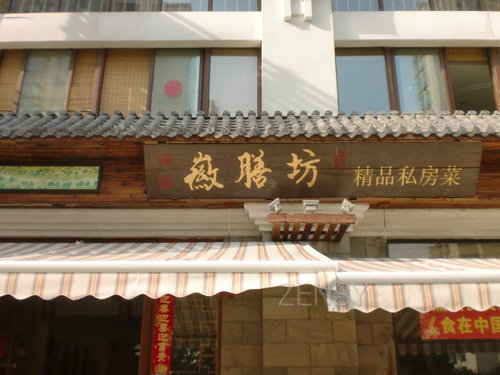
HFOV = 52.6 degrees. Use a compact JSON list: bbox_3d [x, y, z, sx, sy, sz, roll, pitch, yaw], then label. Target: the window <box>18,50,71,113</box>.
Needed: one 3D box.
[{"bbox_3d":[-3.298,-1.674,8.127,0.780,1.270,0.100,0,-18,1],"label":"window"}]

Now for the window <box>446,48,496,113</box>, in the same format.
[{"bbox_3d":[3.533,-1.663,8.014,0.734,1.270,0.100,0,-18,1],"label":"window"}]

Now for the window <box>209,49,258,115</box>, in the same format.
[{"bbox_3d":[-0.250,-1.676,8.079,0.786,1.270,0.100,0,-18,1],"label":"window"}]

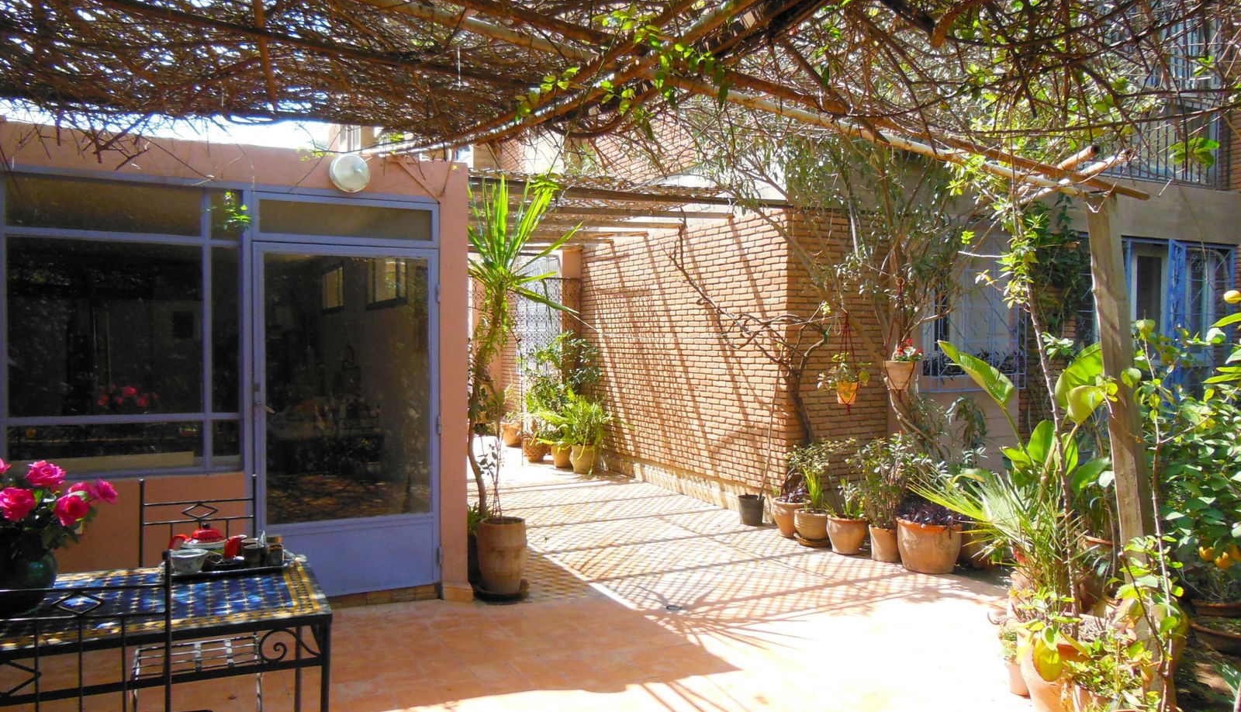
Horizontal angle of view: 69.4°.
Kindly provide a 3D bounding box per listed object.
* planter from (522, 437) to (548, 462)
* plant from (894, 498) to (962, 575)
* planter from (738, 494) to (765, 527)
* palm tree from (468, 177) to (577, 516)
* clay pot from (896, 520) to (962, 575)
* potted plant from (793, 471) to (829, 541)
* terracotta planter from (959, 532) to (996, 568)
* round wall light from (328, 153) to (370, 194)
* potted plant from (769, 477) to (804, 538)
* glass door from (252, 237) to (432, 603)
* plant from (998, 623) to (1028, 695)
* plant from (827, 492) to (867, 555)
[{"bbox_3d":[-1.101,1.215,11.703,0.345,0.300,0.345,0,1,-5],"label":"planter"},{"bbox_3d":[2.144,1.232,6.226,0.453,0.491,0.453,1,1,19],"label":"plant"},{"bbox_3d":[1.127,1.332,7.709,0.227,0.248,0.227,0,1,8],"label":"planter"},{"bbox_3d":[-0.779,-0.042,5.950,0.880,2.279,0.880,0,1,-26],"label":"palm tree"},{"bbox_3d":[2.148,1.313,6.228,0.433,0.329,0.433,1,1,19],"label":"clay pot"},{"bbox_3d":[1.505,1.175,7.016,0.290,0.568,0.290,0,1,12],"label":"potted plant"},{"bbox_3d":[2.527,1.350,6.300,0.266,0.253,0.266,1,1,22],"label":"terracotta planter"},{"bbox_3d":[-1.566,-1.063,5.181,0.228,0.228,0.100,0,1,-26],"label":"round wall light"},{"bbox_3d":[1.373,1.218,7.227,0.323,0.474,0.323,0,1,11],"label":"potted plant"},{"bbox_3d":[-1.590,0.377,5.268,1.045,2.039,0.050,0,1,-26],"label":"glass door"},{"bbox_3d":[1.808,1.364,4.038,0.192,0.314,0.192,1,1,24],"label":"plant"},{"bbox_3d":[1.703,1.240,6.721,0.303,0.452,0.303,0,1,14],"label":"plant"}]

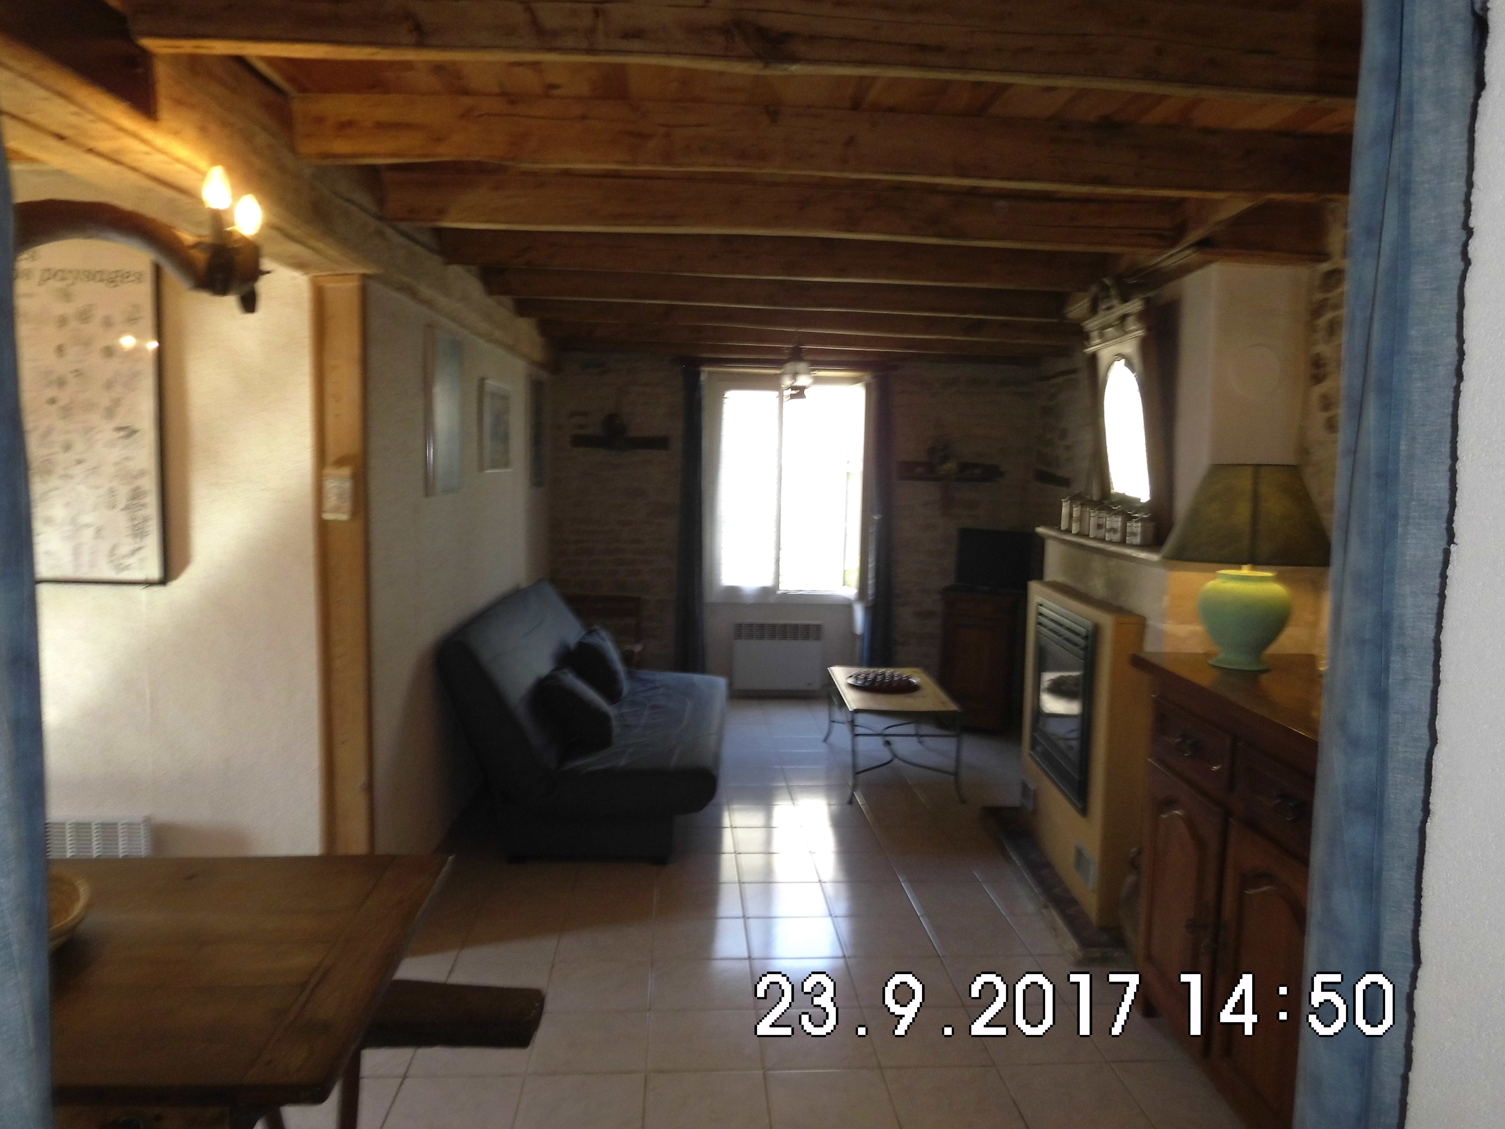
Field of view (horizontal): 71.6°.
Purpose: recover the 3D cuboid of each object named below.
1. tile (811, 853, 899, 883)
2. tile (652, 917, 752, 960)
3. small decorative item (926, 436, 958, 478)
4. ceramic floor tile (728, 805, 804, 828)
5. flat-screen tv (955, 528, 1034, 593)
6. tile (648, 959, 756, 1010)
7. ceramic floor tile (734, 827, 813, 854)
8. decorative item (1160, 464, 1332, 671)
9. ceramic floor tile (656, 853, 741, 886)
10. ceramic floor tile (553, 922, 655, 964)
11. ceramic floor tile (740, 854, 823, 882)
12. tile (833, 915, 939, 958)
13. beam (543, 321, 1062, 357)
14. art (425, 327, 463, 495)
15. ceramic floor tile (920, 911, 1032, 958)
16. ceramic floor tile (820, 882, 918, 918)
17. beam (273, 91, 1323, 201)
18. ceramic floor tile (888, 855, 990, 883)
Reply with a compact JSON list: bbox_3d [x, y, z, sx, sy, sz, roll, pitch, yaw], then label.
[{"bbox_3d":[0.410,1.228,4.221,0.315,0.010,0.315,1,5,-4],"label":"tile"},{"bbox_3d":[-0.170,1.254,3.481,0.305,0.010,0.305,0,5,-4],"label":"tile"},{"bbox_3d":[1.273,-0.708,6.955,0.198,0.260,0.155,1,5,-4],"label":"small decorative item"},{"bbox_3d":[0.060,1.127,4.677,0.300,0.010,0.300,1,5,-4],"label":"ceramic floor tile"},{"bbox_3d":[1.464,-0.025,6.321,0.437,0.354,0.111,4,6,30],"label":"flat-screen tv"},{"bbox_3d":[-0.151,1.283,3.175,0.305,0.010,0.305,0,5,-4],"label":"tile"},{"bbox_3d":[0.079,1.156,4.374,0.300,0.010,0.300,1,5,-4],"label":"ceramic floor tile"},{"bbox_3d":[1.324,0.005,2.808,0.451,0.537,0.451,2,5,13],"label":"decorative item"},{"bbox_3d":[-0.212,1.203,4.119,0.305,0.010,0.305,1,5,-4],"label":"ceramic floor tile"},{"bbox_3d":[-0.489,1.274,3.532,0.315,0.010,0.315,1,5,-4],"label":"ceramic floor tile"},{"bbox_3d":[0.099,1.224,4.200,0.315,0.010,0.315,1,5,-4],"label":"ceramic floor tile"},{"bbox_3d":[0.445,1.258,3.520,0.305,0.010,0.305,0,5,-4],"label":"tile"},{"bbox_3d":[0.338,-1.412,6.444,3.241,0.152,0.098,1,5,-7],"label":"beam"},{"bbox_3d":[-1.221,-0.609,4.163,0.032,0.647,0.503,1,5,-2],"label":"art"},{"bbox_3d":[0.756,1.274,3.566,0.305,0.010,0.305,1,5,-4],"label":"ceramic floor tile"},{"bbox_3d":[0.430,1.257,3.908,0.315,0.010,0.315,1,5,-4],"label":"ceramic floor tile"},{"bbox_3d":[0.355,-1.036,2.646,2.914,0.143,0.068,1,5,-4],"label":"beam"},{"bbox_3d":[0.714,1.202,4.152,0.305,0.010,0.305,0,5,-4],"label":"ceramic floor tile"}]

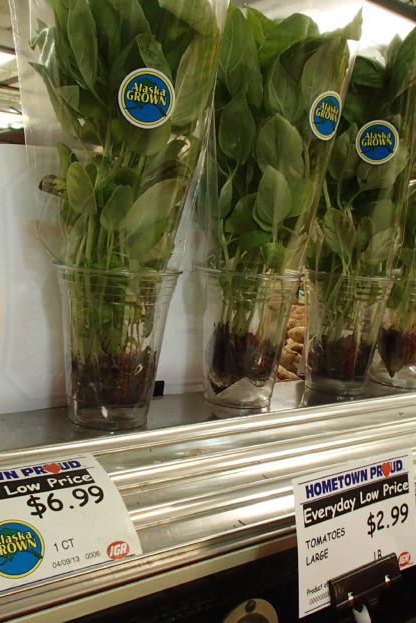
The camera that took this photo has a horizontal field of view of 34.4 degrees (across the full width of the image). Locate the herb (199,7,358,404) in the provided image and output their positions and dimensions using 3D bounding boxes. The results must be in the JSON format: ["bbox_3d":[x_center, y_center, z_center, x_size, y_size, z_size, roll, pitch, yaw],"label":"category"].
[{"bbox_3d":[0.064,-0.089,0.607,0.130,0.345,0.130,3,5,0],"label":"herb"}]

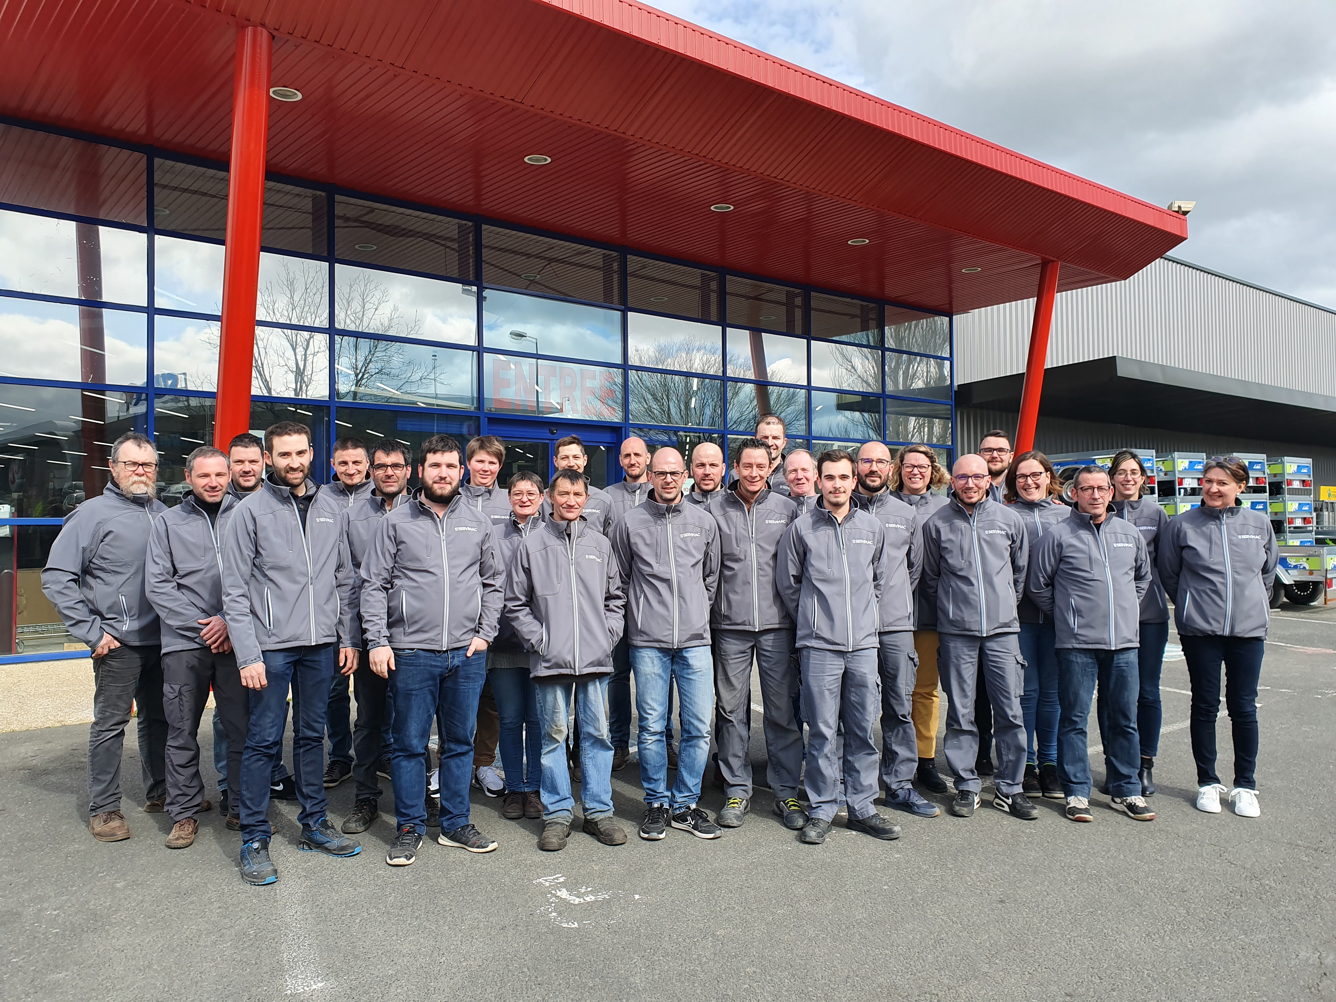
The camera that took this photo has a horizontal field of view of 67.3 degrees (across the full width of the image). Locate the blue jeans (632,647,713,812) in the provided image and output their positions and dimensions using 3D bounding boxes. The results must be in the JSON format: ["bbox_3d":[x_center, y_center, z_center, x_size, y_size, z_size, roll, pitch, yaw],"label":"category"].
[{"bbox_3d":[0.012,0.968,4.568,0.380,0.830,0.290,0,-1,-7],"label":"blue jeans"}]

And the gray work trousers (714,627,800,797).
[{"bbox_3d":[0.414,0.955,4.719,0.420,0.870,0.300,-1,-1,3],"label":"gray work trousers"}]

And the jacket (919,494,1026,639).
[{"bbox_3d":[1.462,0.311,4.790,0.480,0.660,0.290,-1,-2,12],"label":"jacket"}]

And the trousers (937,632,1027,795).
[{"bbox_3d":[1.552,0.969,4.972,0.440,0.960,0.290,-1,-2,3],"label":"trousers"}]

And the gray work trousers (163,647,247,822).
[{"bbox_3d":[-2.094,1.001,4.559,0.385,0.870,0.300,0,-1,-36],"label":"gray work trousers"}]

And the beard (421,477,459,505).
[{"bbox_3d":[-0.952,-0.041,4.190,0.152,0.112,0.110,0,-2,-14],"label":"beard"}]

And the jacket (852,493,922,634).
[{"bbox_3d":[1.006,0.294,4.920,0.520,0.710,0.350,-1,-1,3],"label":"jacket"}]

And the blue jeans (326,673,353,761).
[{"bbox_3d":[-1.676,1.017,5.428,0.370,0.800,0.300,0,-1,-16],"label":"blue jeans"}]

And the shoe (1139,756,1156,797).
[{"bbox_3d":[2.423,1.377,5.070,0.090,0.160,0.260,-1,-1,18],"label":"shoe"}]

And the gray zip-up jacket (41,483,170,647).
[{"bbox_3d":[-2.593,0.296,4.700,0.390,0.760,0.600,-2,-2,44],"label":"gray zip-up jacket"}]

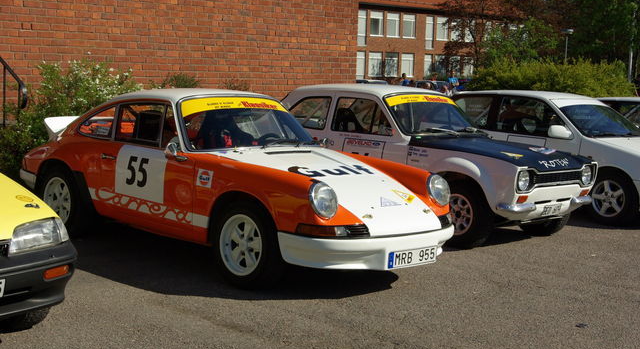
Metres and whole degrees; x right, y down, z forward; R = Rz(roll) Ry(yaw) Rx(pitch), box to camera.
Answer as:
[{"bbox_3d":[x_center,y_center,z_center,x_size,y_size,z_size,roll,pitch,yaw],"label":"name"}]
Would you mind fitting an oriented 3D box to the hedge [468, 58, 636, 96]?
[{"bbox_3d":[6.257,-2.082,27.583,4.600,2.142,1.600,3,6,13],"label":"hedge"}]

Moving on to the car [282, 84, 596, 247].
[{"bbox_3d":[0.744,-0.223,10.099,1.620,1.380,3.960,-4,9,-45],"label":"car"}]

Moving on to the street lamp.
[{"bbox_3d":[11.411,-4.761,47.007,0.550,3.931,0.550,3,6,13],"label":"street lamp"}]

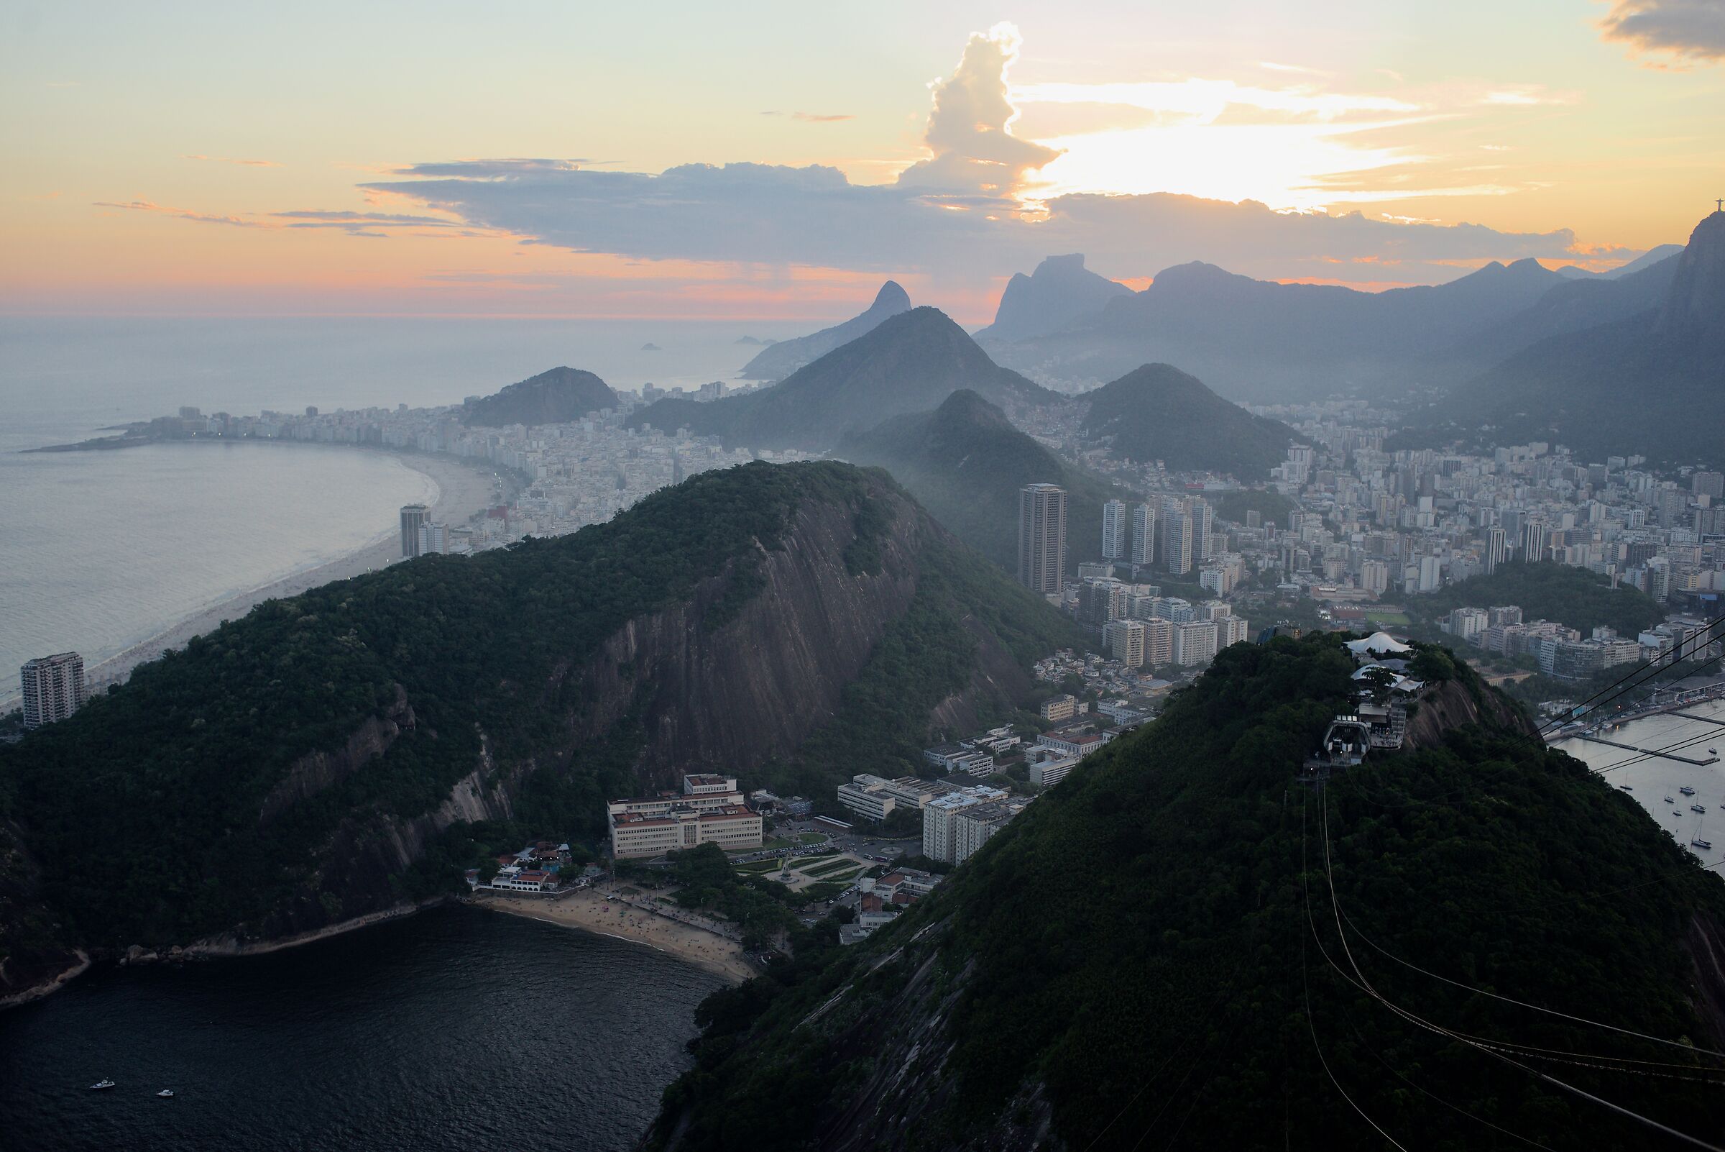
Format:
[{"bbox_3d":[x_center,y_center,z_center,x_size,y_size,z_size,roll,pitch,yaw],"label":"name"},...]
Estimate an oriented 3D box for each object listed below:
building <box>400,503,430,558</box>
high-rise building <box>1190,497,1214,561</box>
[{"bbox_3d":[-623.310,-46.810,2348.900,34.000,108.000,21.000,3,9,14],"label":"building"},{"bbox_3d":[508.900,-68.540,2515.720,21.500,90.000,25.000,9,13,43],"label":"high-rise building"}]

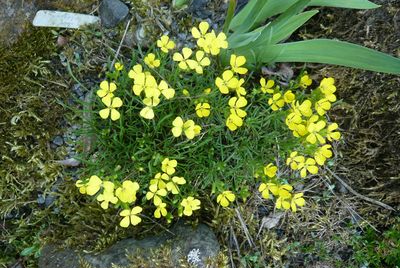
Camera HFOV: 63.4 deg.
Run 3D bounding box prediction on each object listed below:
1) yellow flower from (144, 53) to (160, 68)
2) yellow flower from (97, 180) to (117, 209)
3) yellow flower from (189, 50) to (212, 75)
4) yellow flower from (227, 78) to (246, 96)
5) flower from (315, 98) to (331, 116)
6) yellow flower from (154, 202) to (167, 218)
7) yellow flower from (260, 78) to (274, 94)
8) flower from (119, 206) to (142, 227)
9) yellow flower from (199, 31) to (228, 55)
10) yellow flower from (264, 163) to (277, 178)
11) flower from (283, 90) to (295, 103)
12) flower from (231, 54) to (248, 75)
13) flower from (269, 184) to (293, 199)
[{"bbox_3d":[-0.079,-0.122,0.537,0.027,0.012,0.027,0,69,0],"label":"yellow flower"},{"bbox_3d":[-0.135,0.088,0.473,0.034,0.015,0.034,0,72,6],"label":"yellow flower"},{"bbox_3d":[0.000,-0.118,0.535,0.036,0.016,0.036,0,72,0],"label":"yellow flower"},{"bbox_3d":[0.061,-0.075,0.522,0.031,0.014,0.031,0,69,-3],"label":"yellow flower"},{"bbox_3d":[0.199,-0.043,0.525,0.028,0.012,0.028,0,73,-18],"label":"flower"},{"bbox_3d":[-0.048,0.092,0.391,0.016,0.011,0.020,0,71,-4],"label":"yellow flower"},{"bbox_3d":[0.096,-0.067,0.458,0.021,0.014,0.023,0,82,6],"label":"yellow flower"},{"bbox_3d":[-0.089,0.105,0.413,0.030,0.011,0.026,0,72,3],"label":"flower"},{"bbox_3d":[0.021,-0.140,0.495,0.046,0.018,0.032,0,62,-1],"label":"yellow flower"},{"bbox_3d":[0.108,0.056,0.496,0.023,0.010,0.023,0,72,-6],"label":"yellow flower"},{"bbox_3d":[0.135,-0.056,0.488,0.018,0.013,0.020,0,78,-3],"label":"flower"},{"bbox_3d":[0.059,-0.104,0.483,0.027,0.013,0.027,0,62,-2],"label":"flower"},{"bbox_3d":[0.106,0.076,0.426,0.032,0.011,0.016,0,68,-5],"label":"flower"}]

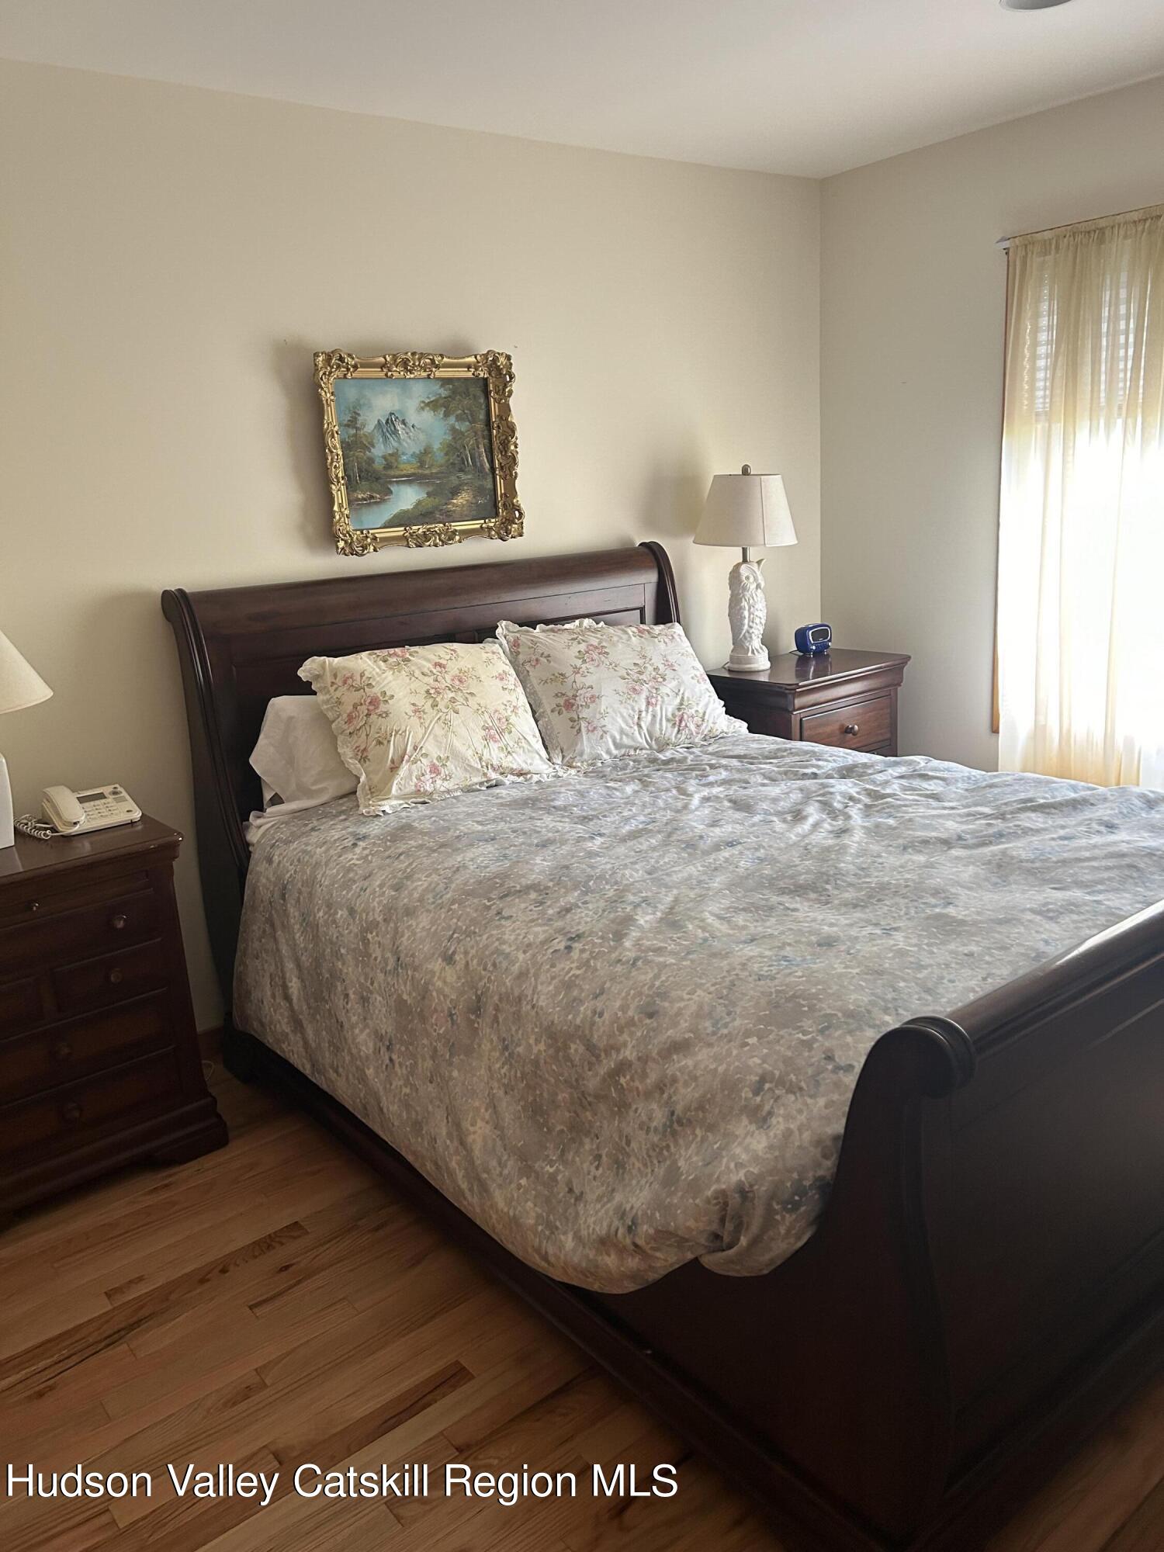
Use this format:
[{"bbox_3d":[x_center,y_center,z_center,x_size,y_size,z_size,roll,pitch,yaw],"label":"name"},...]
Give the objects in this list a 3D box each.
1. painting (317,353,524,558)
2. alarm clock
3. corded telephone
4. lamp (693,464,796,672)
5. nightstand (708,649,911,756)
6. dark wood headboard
[{"bbox_3d":[-0.430,-0.913,3.272,0.615,0.515,0.065,-14,18,-36],"label":"painting"},{"bbox_3d":[0.848,-0.496,4.250,0.118,0.112,0.085,-14,18,-36],"label":"alarm clock"},{"bbox_3d":[-1.127,0.066,2.645,0.200,0.092,0.170,-14,18,-36],"label":"corded telephone"},{"bbox_3d":[0.567,-0.702,3.967,0.355,0.685,0.355,-14,18,-36],"label":"lamp"},{"bbox_3d":[0.809,-0.004,4.169,0.655,0.790,0.430,-14,18,-36],"label":"nightstand"},{"bbox_3d":[-0.292,0.003,3.366,1.590,1.220,0.270,-14,18,-36],"label":"dark wood headboard"}]

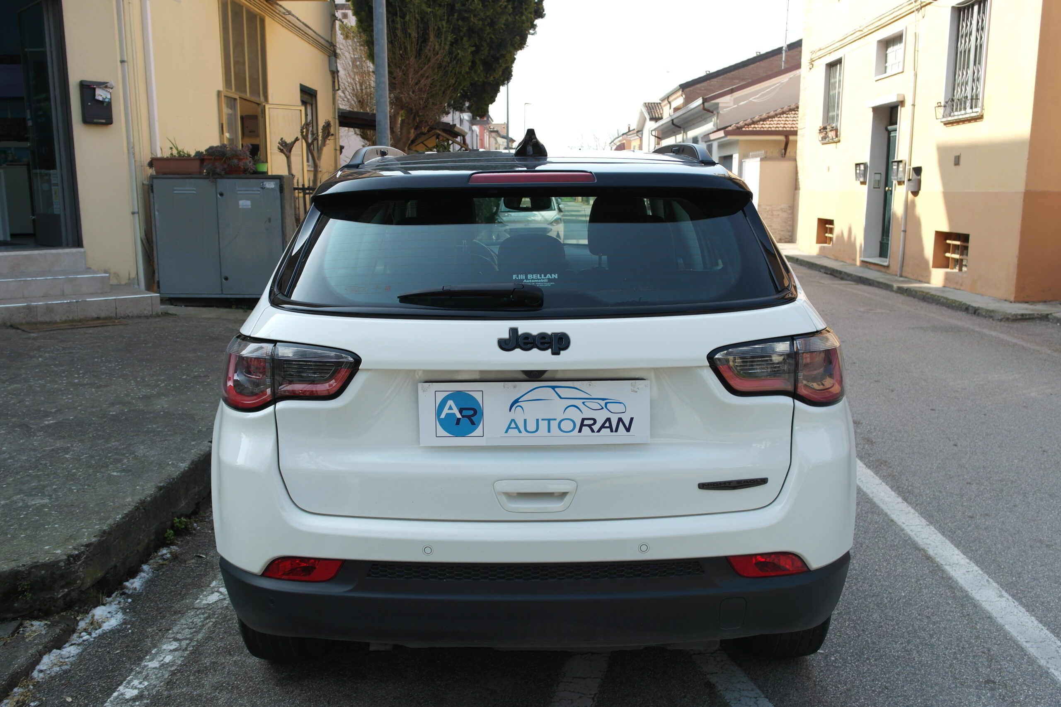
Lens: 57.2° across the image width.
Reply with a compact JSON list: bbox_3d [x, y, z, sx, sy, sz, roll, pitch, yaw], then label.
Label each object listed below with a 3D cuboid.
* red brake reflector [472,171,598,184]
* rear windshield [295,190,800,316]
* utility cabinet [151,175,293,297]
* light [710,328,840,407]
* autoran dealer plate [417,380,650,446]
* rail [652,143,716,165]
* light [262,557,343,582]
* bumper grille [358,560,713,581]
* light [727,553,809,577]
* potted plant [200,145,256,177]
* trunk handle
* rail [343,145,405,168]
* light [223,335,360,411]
[{"bbox_3d":[0.003,-0.416,2.298,0.302,0.030,0.040,0,10,0],"label":"red brake reflector"},{"bbox_3d":[0.006,-0.259,2.296,1.170,0.360,0.090,-1,-21,0],"label":"rear windshield"},{"bbox_3d":[-2.889,-1.119,9.170,1.220,1.130,0.450,0,11,0],"label":"utility cabinet"},{"bbox_3d":[0.578,0.030,2.288,0.360,0.170,0.225,-1,11,-8],"label":"light"},{"bbox_3d":[0.006,0.135,2.192,0.522,0.147,0.015,-1,11,0],"label":"autoran dealer plate"},{"bbox_3d":[0.515,-0.708,3.510,0.075,0.100,1.550,-1,11,0],"label":"rail"},{"bbox_3d":[-0.531,0.500,2.273,0.195,0.062,0.065,1,10,8],"label":"light"},{"bbox_3d":[0.010,0.496,2.213,0.770,0.048,0.040,-1,11,0],"label":"bumper grille"},{"bbox_3d":[0.549,0.487,2.242,0.208,0.055,0.050,-3,11,-14],"label":"light"},{"bbox_3d":[-2.800,-1.778,9.000,0.520,0.310,0.280,0,10,0],"label":"potted plant"},{"bbox_3d":[0.011,0.327,2.220,0.188,0.077,0.045,0,10,0],"label":"trunk handle"},{"bbox_3d":[-0.495,-0.696,3.502,0.080,0.090,1.580,0,10,0],"label":"rail"},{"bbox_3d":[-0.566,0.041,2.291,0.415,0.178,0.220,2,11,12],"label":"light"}]

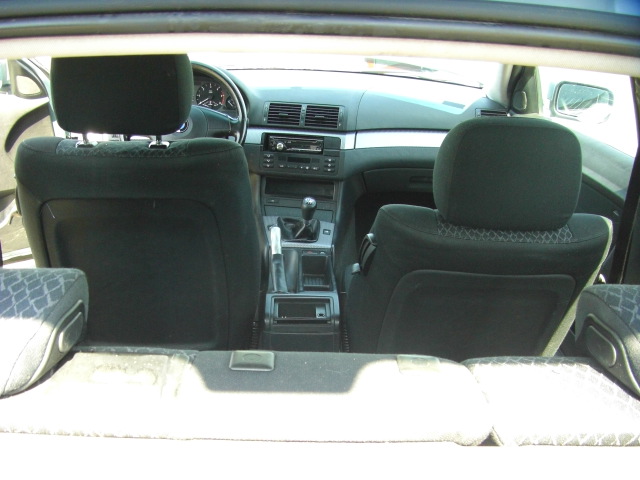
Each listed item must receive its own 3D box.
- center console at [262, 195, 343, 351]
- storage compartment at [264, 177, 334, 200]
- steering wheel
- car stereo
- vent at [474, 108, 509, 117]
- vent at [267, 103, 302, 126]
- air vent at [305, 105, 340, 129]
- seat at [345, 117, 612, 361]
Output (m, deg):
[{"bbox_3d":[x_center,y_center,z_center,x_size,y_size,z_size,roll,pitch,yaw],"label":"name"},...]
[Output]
[{"bbox_3d":[-0.057,0.062,1.943,0.205,0.260,0.660,1,17,-3],"label":"center console"},{"bbox_3d":[-0.066,-0.168,2.260,0.220,0.062,0.100,1,7,-3],"label":"storage compartment"},{"bbox_3d":[-0.399,-0.323,2.030,0.380,0.380,0.110,1,-6,-3],"label":"steering wheel"},{"bbox_3d":[-0.077,-0.313,2.316,0.182,0.055,0.080,2,5,1],"label":"car stereo"},{"bbox_3d":[0.563,-0.399,2.316,0.106,0.068,0.040,0,5,-8],"label":"vent"},{"bbox_3d":[-0.114,-0.411,2.316,0.112,0.068,0.040,2,2,1],"label":"vent"},{"bbox_3d":[0.007,-0.402,2.311,0.112,0.068,0.040,2,2,1],"label":"air vent"},{"bbox_3d":[0.295,0.122,1.814,0.520,0.970,0.830,1,17,-3],"label":"seat"}]

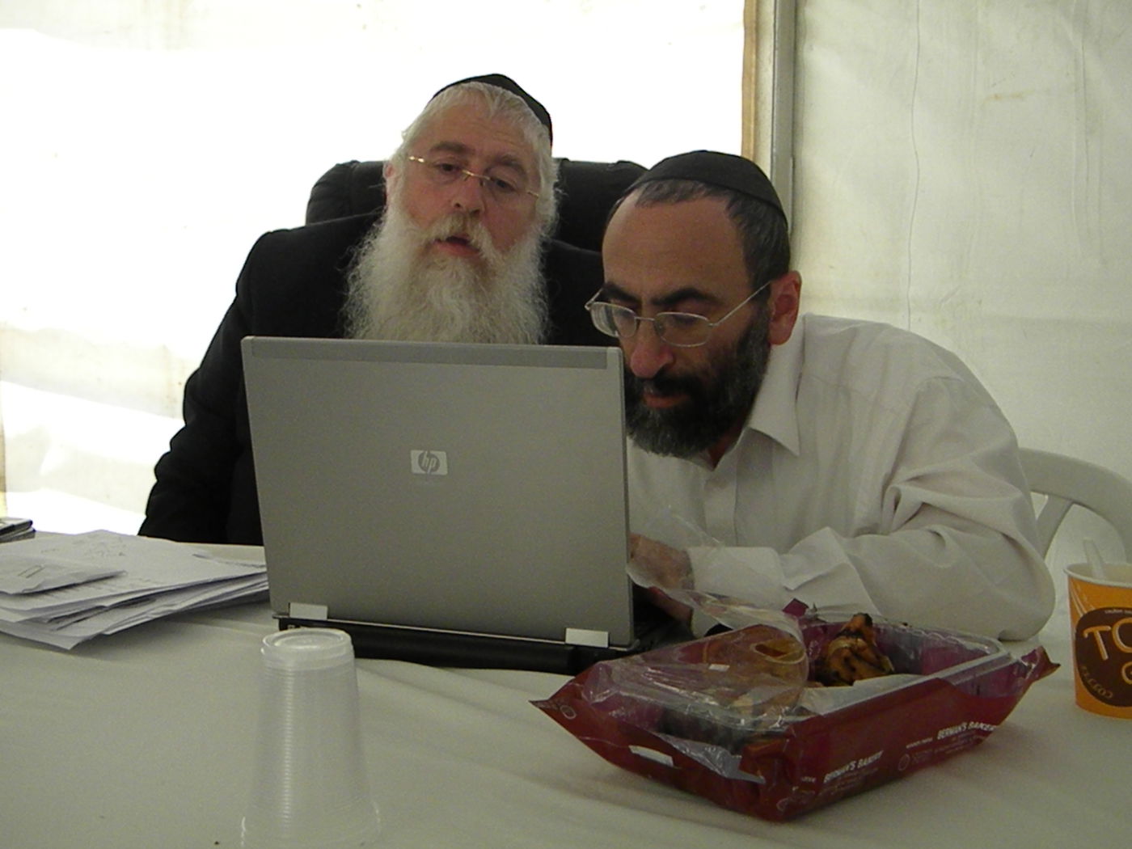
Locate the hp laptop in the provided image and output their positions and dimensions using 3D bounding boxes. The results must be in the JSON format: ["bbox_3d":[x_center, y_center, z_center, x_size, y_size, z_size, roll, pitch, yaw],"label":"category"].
[{"bbox_3d":[-0.063,0.050,1.071,0.285,0.247,0.254,2,7,16],"label":"hp laptop"}]

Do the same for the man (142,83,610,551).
[{"bbox_3d":[-0.141,0.216,1.518,0.640,1.240,0.800,-1,7,-7],"label":"man"}]

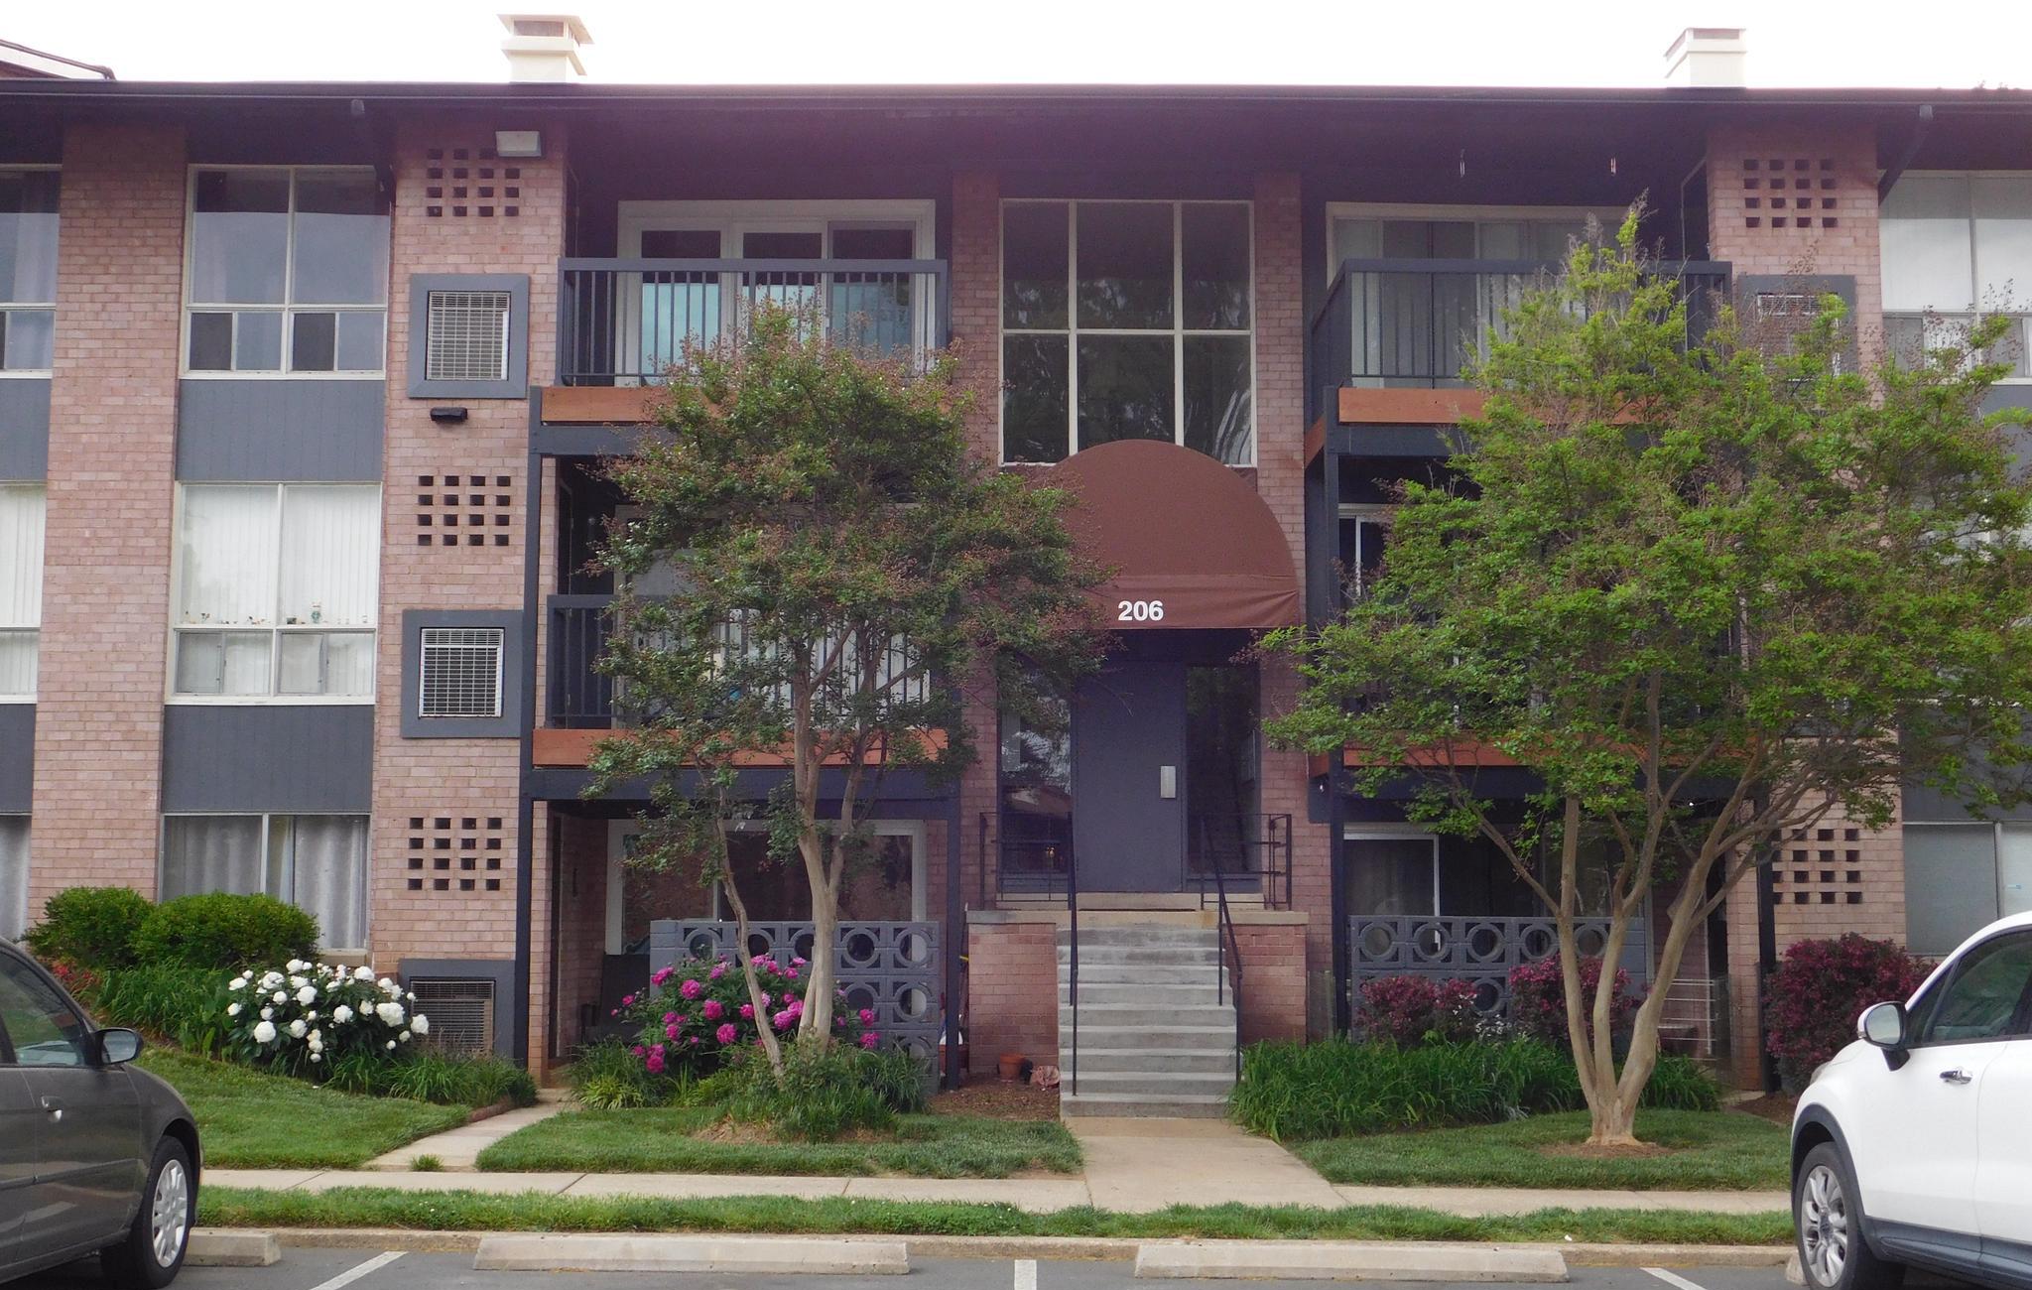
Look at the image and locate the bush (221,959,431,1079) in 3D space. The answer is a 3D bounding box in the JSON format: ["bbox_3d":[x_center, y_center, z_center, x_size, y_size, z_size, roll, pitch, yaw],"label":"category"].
[{"bbox_3d":[-4.985,2.698,16.992,1.526,0.852,1.200,0,-6,0],"label":"bush"}]

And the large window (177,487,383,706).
[{"bbox_3d":[-6.114,-0.431,19.434,1.720,1.835,0.120,0,-6,0],"label":"large window"}]

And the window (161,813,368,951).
[{"bbox_3d":[-6.134,1.941,19.221,1.696,1.134,0.120,0,-6,0],"label":"window"}]

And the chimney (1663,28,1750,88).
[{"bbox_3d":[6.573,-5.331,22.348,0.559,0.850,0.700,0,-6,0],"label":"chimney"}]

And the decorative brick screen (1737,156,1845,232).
[{"bbox_3d":[6.277,-3.644,19.055,0.823,0.593,0.100,0,-6,0],"label":"decorative brick screen"}]

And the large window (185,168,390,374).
[{"bbox_3d":[-6.127,-3.126,19.749,1.710,1.810,0.120,0,-6,0],"label":"large window"}]

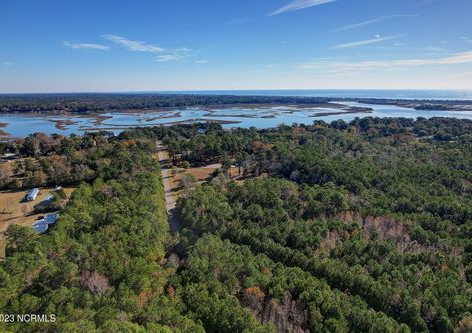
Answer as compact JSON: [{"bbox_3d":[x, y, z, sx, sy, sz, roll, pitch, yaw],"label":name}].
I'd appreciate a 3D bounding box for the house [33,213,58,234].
[{"bbox_3d":[-128.005,38.568,207.811,10.000,5.000,25.000,-4,15,-13],"label":"house"}]

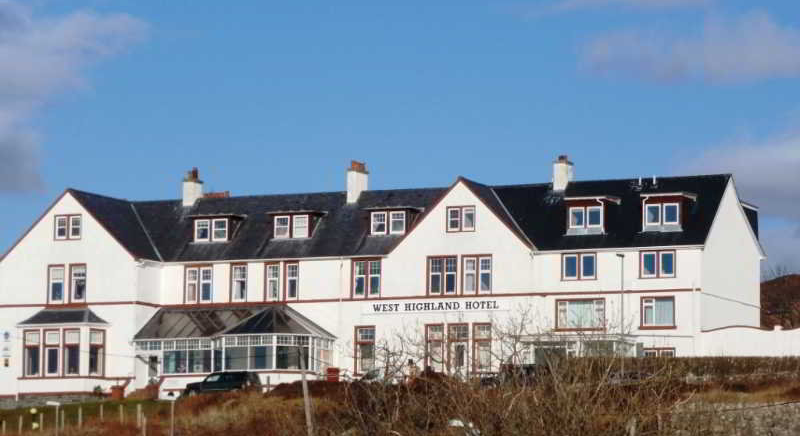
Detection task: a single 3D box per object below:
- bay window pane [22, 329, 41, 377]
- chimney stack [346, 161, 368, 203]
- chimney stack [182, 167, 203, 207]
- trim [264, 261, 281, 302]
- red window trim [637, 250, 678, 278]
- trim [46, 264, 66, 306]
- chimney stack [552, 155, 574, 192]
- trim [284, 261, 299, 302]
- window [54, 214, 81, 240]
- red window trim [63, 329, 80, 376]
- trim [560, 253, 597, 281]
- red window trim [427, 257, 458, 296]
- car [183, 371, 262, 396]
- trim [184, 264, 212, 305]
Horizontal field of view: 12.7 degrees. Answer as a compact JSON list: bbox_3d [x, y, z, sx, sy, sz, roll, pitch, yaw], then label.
[{"bbox_3d":[-20.811,7.687,202.773,1.097,2.749,0.180,-2,-6,22],"label":"bay window pane"},{"bbox_3d":[-2.441,-2.007,207.910,0.552,2.576,1.797,-2,-6,22],"label":"chimney stack"},{"bbox_3d":[-12.953,-1.914,224.689,0.950,2.465,1.150,-2,-7,25],"label":"chimney stack"},{"bbox_3d":[-7.620,3.864,215.765,1.043,2.449,0.200,-2,-7,25],"label":"trim"},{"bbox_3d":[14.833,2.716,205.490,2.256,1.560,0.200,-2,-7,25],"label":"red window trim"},{"bbox_3d":[-19.618,3.827,204.850,1.157,2.370,0.180,-2,-6,22],"label":"trim"},{"bbox_3d":[9.778,-2.659,214.237,1.000,2.176,1.150,-2,-7,25],"label":"chimney stack"},{"bbox_3d":[-6.100,3.589,202.692,0.903,2.288,0.180,-2,-6,22],"label":"trim"},{"bbox_3d":[-20.163,0.606,218.309,1.903,1.495,0.200,-2,-7,25],"label":"window"},{"bbox_3d":[-19.716,8.152,216.097,1.126,2.937,0.200,-2,-7,25],"label":"red window trim"},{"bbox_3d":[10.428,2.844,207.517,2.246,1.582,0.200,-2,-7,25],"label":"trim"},{"bbox_3d":[2.370,3.258,199.254,1.883,2.232,0.180,-2,-6,22],"label":"red window trim"},{"bbox_3d":[-10.227,9.666,206.972,4.350,1.700,1.780,-2,-7,25],"label":"car"},{"bbox_3d":[-11.481,3.807,204.875,1.814,2.295,0.180,-2,-6,22],"label":"trim"}]

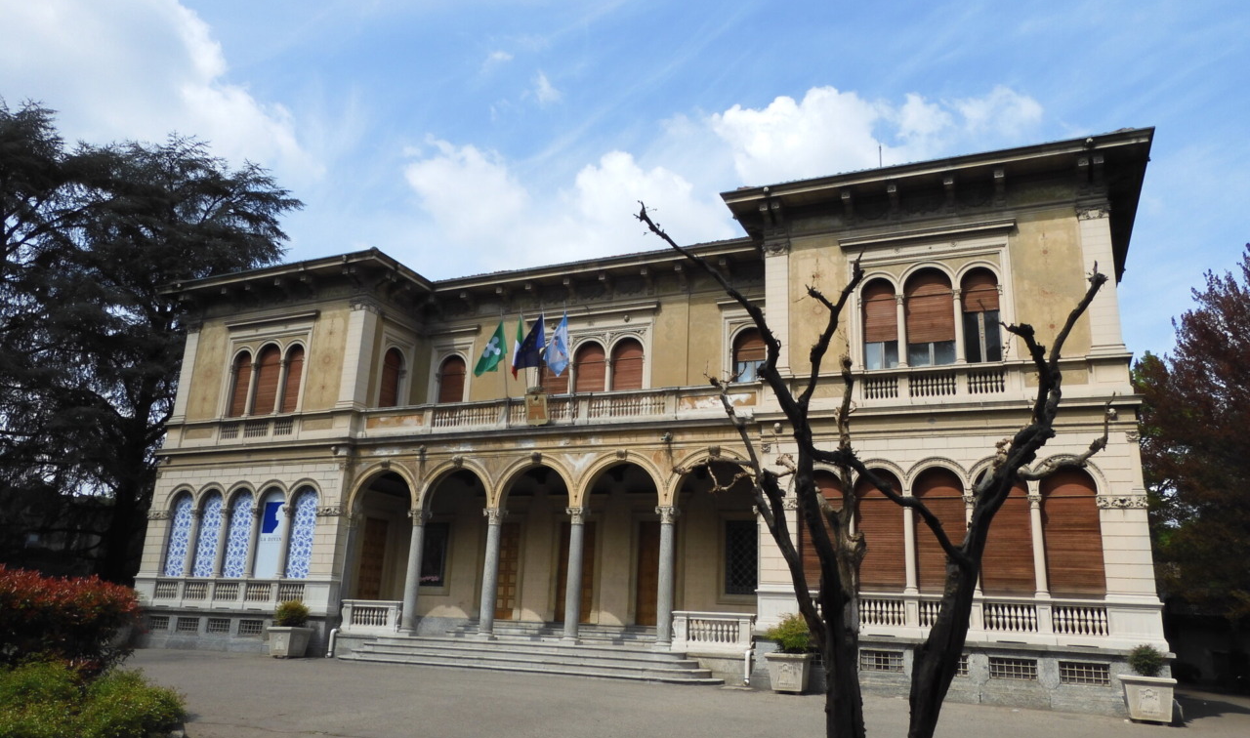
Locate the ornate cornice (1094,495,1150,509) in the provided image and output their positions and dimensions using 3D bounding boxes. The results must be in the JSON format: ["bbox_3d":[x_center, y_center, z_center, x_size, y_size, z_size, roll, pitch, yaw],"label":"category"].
[{"bbox_3d":[9.896,2.662,17.277,0.897,0.271,0.200,-4,-17,23],"label":"ornate cornice"}]

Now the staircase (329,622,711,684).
[{"bbox_3d":[-2.585,6.836,21.405,10.300,1.050,2.400,-5,-17,23],"label":"staircase"}]

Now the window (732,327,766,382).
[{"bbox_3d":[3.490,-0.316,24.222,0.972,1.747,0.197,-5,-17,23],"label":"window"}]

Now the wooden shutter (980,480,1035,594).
[{"bbox_3d":[7.879,3.348,18.015,1.020,2.620,0.250,-5,-17,23],"label":"wooden shutter"}]

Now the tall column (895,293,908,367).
[{"bbox_3d":[6.371,-0.883,19.901,0.214,1.788,0.210,-4,-17,23],"label":"tall column"}]

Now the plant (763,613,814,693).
[{"bbox_3d":[3.435,5.952,18.197,0.850,1.530,0.850,-5,-17,23],"label":"plant"}]

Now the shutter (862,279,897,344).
[{"bbox_3d":[5.900,-1.350,20.085,0.775,1.513,0.098,-5,-17,23],"label":"shutter"}]

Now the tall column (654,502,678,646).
[{"bbox_3d":[0.956,4.907,20.588,0.406,3.284,0.406,-5,-17,23],"label":"tall column"}]

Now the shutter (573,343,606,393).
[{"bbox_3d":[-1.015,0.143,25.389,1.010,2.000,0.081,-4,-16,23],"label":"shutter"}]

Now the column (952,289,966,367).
[{"bbox_3d":[7.346,-0.933,19.070,0.242,1.727,0.242,-4,-16,23],"label":"column"}]

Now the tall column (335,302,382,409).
[{"bbox_3d":[-8.128,-0.418,26.468,0.620,3.350,0.620,-5,-17,23],"label":"tall column"}]

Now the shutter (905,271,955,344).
[{"bbox_3d":[6.913,-1.409,19.649,1.015,1.685,0.098,-5,-17,23],"label":"shutter"}]

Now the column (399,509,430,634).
[{"bbox_3d":[-5.709,5.426,23.419,0.406,3.235,0.406,-5,-17,23],"label":"column"}]

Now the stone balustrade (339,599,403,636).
[{"bbox_3d":[-6.814,6.782,23.714,2.050,0.820,0.320,-5,-17,23],"label":"stone balustrade"}]

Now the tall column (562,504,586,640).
[{"bbox_3d":[-1.267,5.082,21.531,0.406,3.272,0.406,-5,-17,23],"label":"tall column"}]

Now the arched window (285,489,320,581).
[{"bbox_3d":[-9.312,4.724,25.113,0.861,2.632,0.172,-5,-17,23],"label":"arched window"}]

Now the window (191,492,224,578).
[{"bbox_3d":[-12.883,5.083,26.901,0.960,2.687,0.180,-4,-17,23],"label":"window"}]

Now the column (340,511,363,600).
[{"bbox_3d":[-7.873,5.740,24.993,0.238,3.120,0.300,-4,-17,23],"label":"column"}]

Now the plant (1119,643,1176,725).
[{"bbox_3d":[9.300,5.626,15.519,0.901,1.354,0.901,-4,-17,23],"label":"plant"}]

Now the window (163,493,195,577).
[{"bbox_3d":[-13.647,5.053,26.651,0.929,2.575,0.253,-4,-16,23],"label":"window"}]

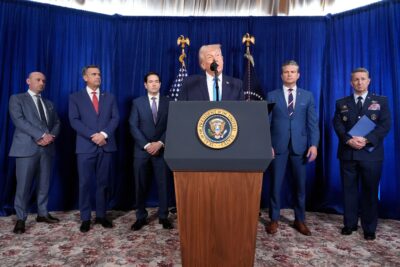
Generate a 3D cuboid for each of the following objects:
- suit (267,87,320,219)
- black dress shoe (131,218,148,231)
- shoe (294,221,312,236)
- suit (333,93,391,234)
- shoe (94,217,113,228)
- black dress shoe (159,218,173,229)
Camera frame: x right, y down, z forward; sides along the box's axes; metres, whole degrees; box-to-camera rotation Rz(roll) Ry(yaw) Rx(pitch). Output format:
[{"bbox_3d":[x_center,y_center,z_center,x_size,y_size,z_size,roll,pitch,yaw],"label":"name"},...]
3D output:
[{"bbox_3d":[0.968,0.222,2.892,0.620,1.480,0.330,-1,-3,15],"label":"suit"},{"bbox_3d":[-0.688,1.004,3.002,0.110,0.110,0.300,-1,-3,13],"label":"black dress shoe"},{"bbox_3d":[1.100,0.995,2.837,0.110,0.110,0.300,0,-3,-8],"label":"shoe"},{"bbox_3d":[1.725,0.284,2.839,0.610,1.420,0.340,-2,-3,30],"label":"suit"},{"bbox_3d":[-1.097,1.007,3.076,0.110,0.110,0.300,3,-4,-43],"label":"shoe"},{"bbox_3d":[-0.378,1.006,3.042,0.110,0.110,0.300,2,-3,-30],"label":"black dress shoe"}]

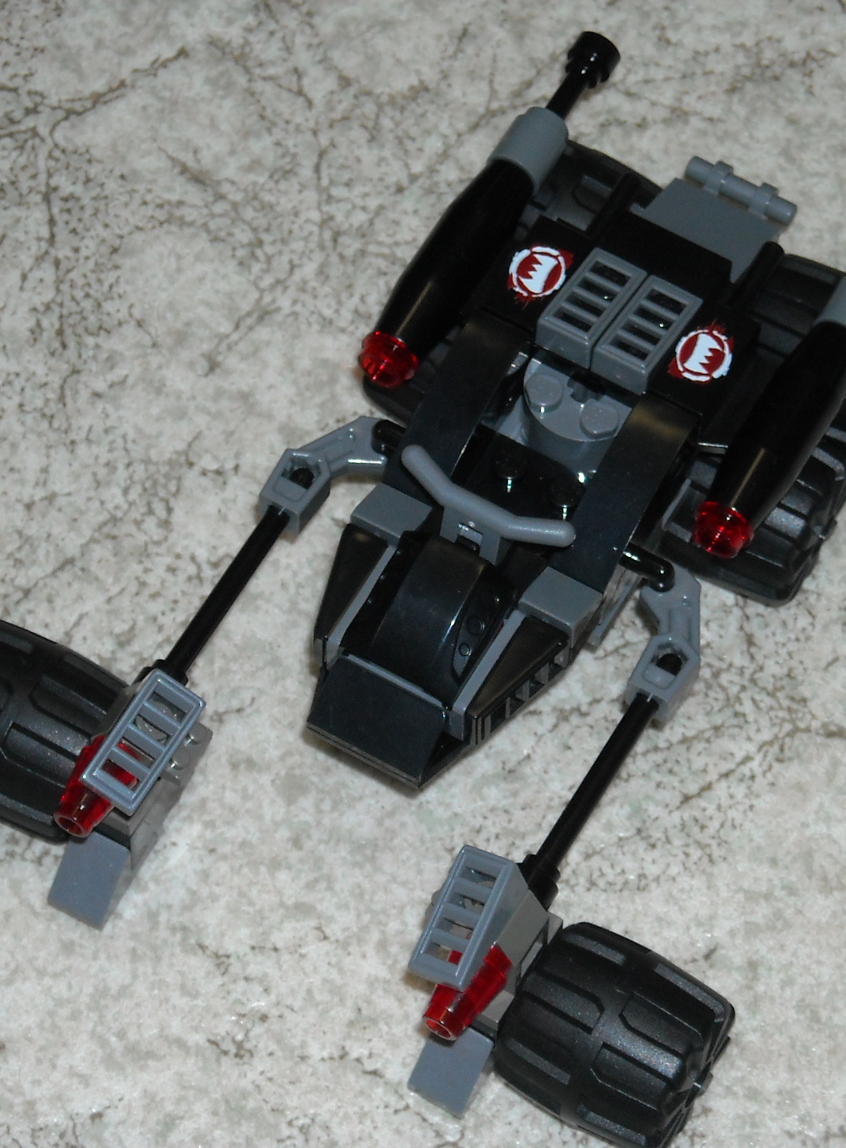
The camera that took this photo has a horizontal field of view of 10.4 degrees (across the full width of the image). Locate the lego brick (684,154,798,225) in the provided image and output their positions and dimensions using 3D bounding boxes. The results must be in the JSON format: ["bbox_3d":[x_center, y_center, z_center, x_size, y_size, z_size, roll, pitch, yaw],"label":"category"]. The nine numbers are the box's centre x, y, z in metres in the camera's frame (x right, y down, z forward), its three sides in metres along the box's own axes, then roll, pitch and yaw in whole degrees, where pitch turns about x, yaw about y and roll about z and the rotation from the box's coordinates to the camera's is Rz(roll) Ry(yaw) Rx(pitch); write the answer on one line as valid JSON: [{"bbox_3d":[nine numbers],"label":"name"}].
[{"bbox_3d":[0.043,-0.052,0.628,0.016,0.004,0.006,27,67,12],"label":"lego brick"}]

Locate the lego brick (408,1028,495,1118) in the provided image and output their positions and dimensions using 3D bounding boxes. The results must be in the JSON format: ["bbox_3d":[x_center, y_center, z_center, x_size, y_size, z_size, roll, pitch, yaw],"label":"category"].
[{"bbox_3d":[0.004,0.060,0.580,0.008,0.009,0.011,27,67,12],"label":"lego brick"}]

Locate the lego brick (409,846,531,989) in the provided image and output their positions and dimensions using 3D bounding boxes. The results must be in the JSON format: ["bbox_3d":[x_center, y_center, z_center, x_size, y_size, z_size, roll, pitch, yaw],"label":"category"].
[{"bbox_3d":[0.005,0.042,0.568,0.008,0.006,0.016,19,63,34],"label":"lego brick"}]

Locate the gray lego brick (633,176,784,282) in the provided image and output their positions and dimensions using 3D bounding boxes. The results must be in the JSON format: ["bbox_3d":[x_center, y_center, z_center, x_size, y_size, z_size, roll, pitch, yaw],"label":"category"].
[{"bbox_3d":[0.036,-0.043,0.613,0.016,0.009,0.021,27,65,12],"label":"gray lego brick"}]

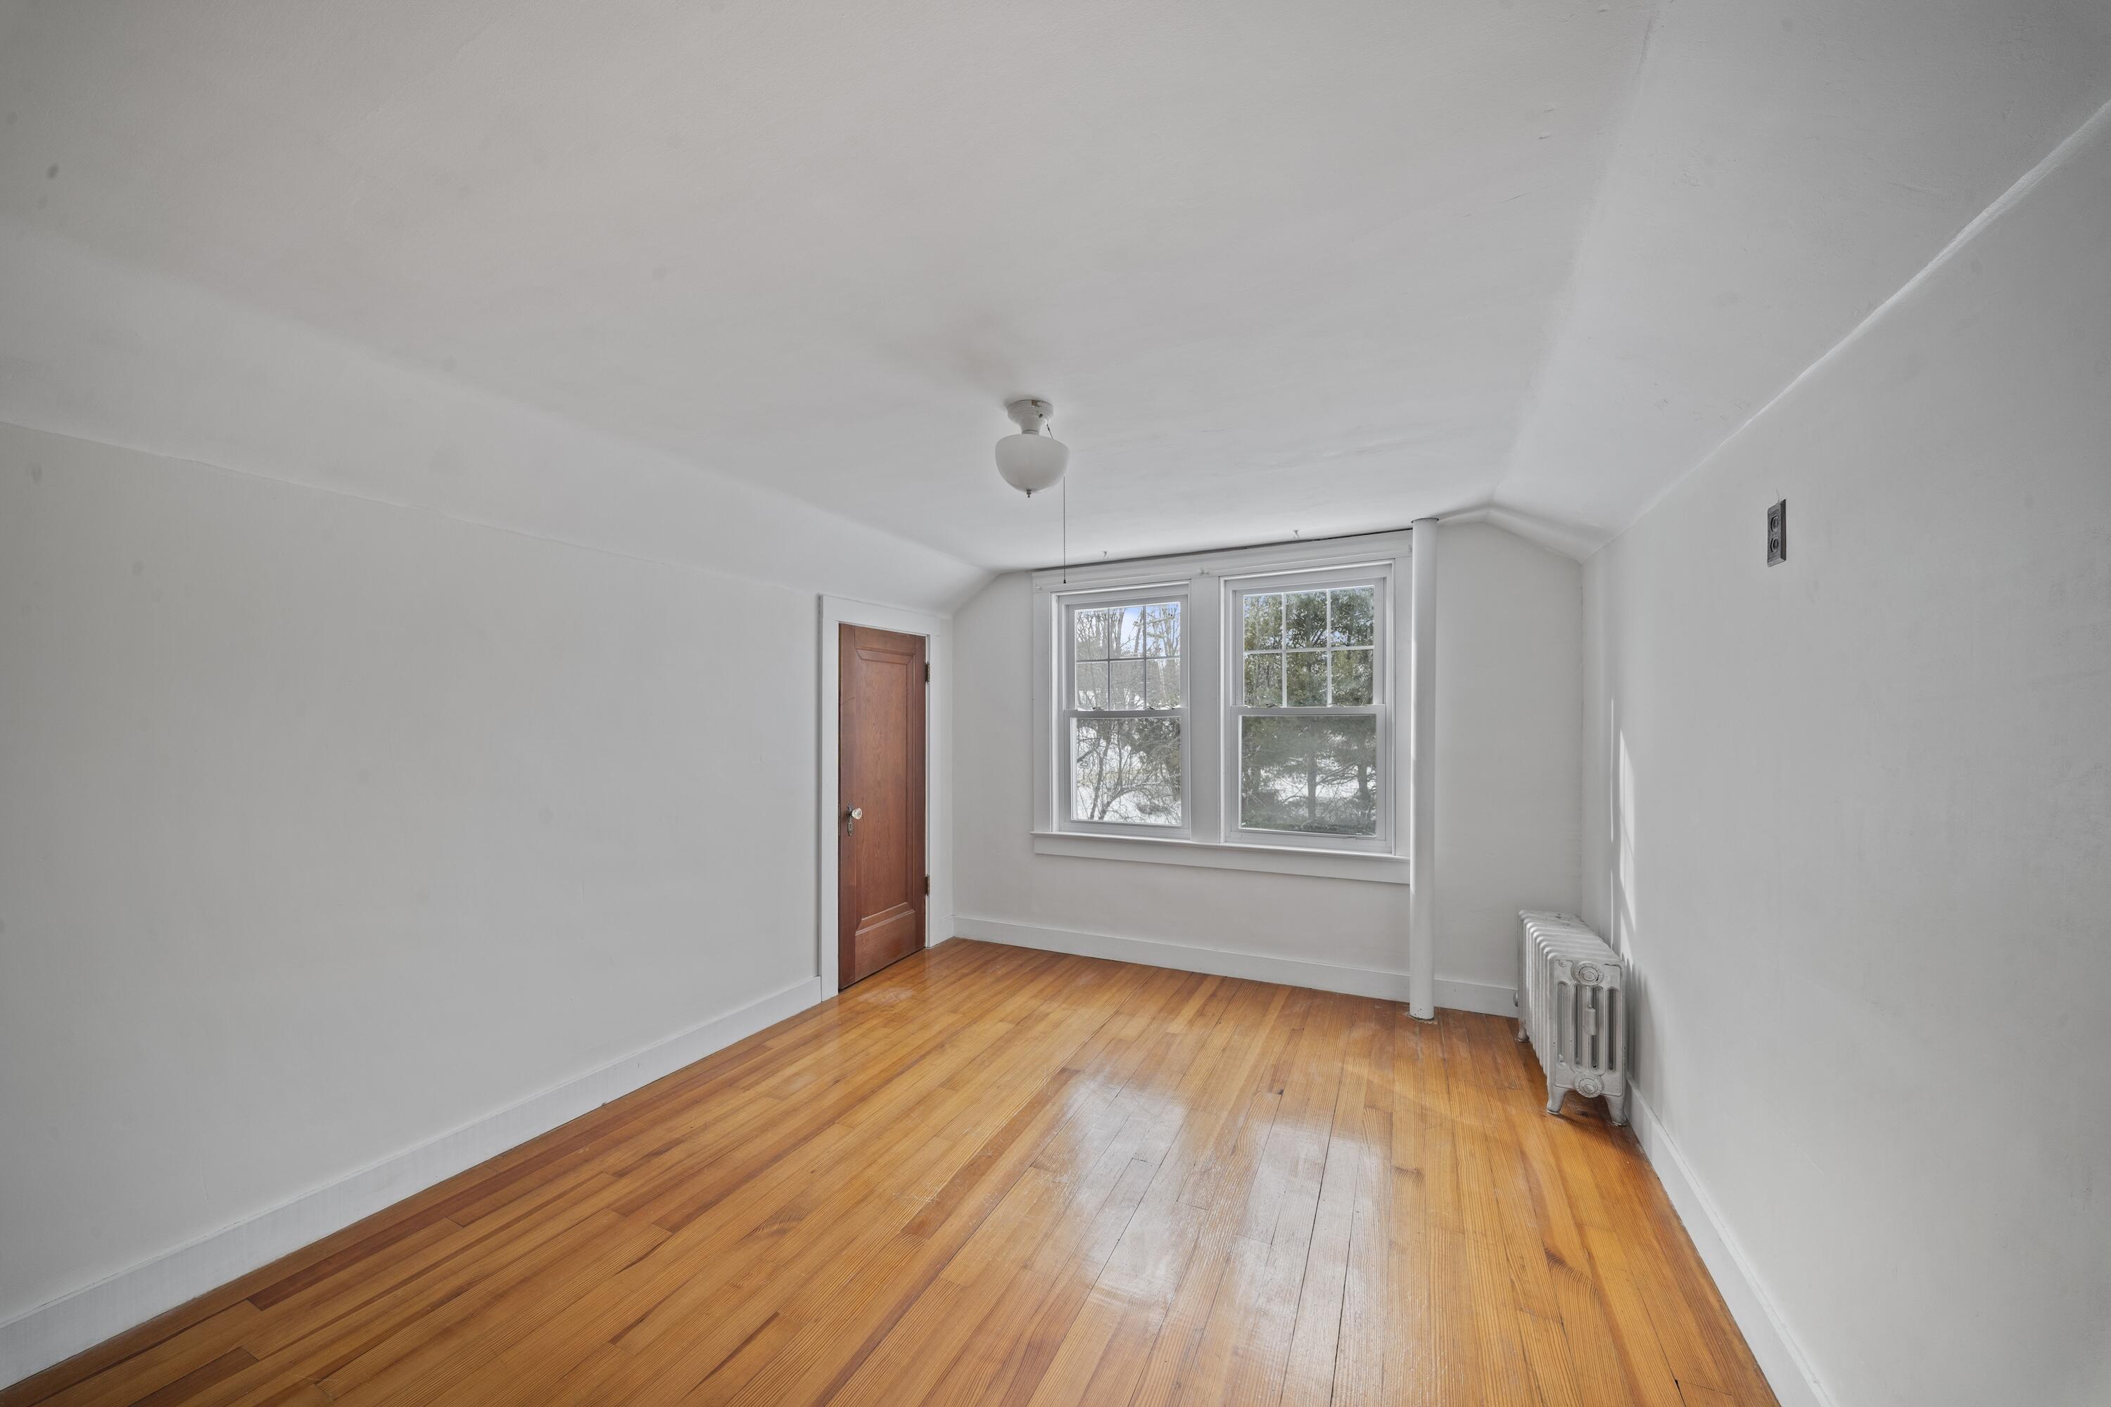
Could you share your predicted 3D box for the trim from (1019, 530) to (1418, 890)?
[{"bbox_3d":[0.732,0.033,3.462,1.906,1.540,0.100,-1,-2,26],"label":"trim"}]

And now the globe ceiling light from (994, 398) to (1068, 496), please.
[{"bbox_3d":[-0.071,-0.685,1.923,0.204,0.241,0.204,0,-2,0],"label":"globe ceiling light"}]

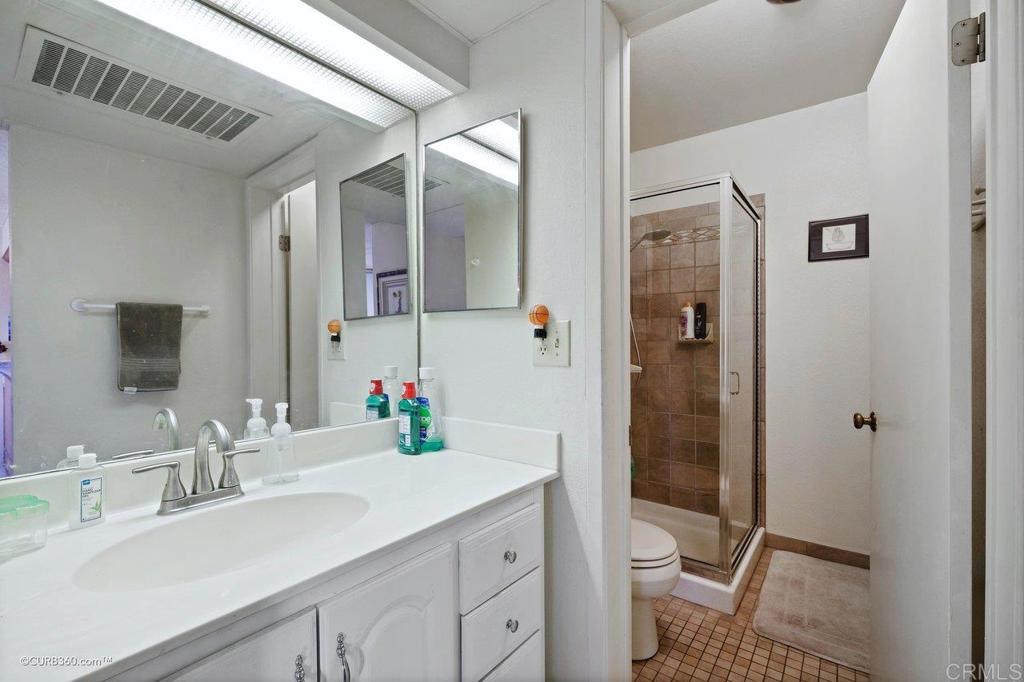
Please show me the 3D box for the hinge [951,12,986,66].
[{"bbox_3d":[0.855,-0.565,0.800,0.050,0.088,0.020,0,-1,29],"label":"hinge"}]

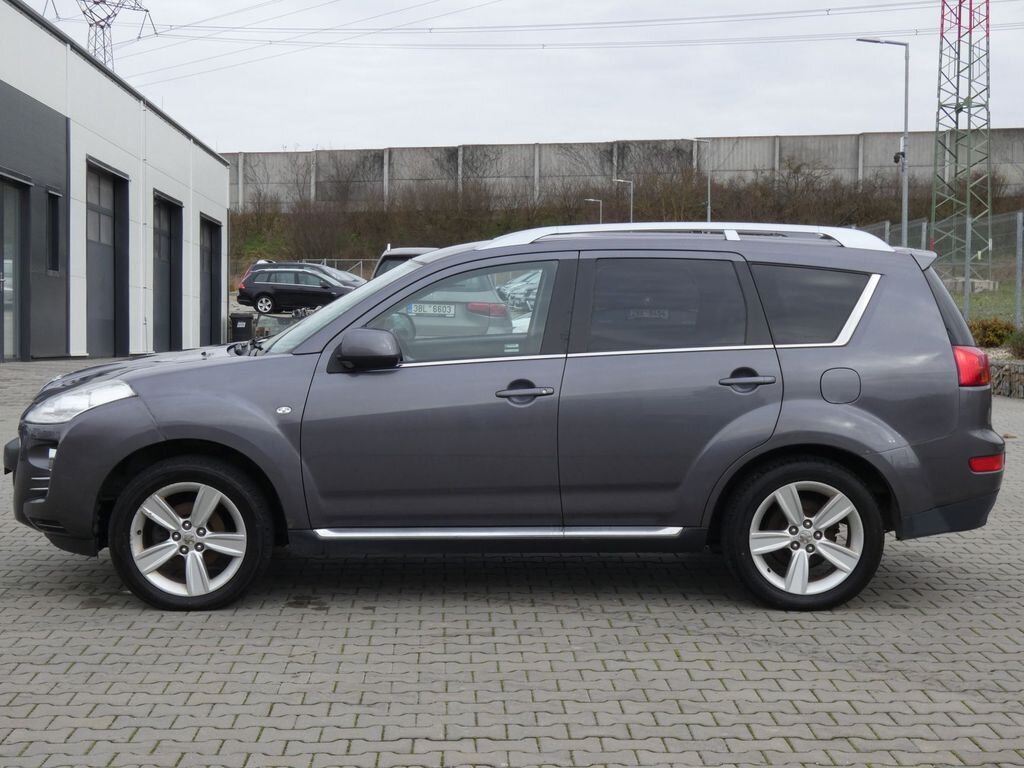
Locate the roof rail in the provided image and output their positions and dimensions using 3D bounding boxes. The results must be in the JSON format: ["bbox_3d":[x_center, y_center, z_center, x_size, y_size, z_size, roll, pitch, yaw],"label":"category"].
[{"bbox_3d":[0.771,-0.650,6.930,1.840,0.130,0.100,0,4,0],"label":"roof rail"}]

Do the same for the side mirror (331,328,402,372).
[{"bbox_3d":[-0.613,-0.142,6.650,0.280,0.185,0.230,0,5,0],"label":"side mirror"}]

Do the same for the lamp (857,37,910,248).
[{"bbox_3d":[6.735,-3.745,28.500,0.960,5.100,0.250,0,2,-2],"label":"lamp"}]

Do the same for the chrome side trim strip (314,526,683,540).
[{"bbox_3d":[-0.059,0.646,6.790,1.590,0.060,0.080,0,5,0],"label":"chrome side trim strip"}]

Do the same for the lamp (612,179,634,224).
[{"bbox_3d":[5.832,-7.662,82.000,1.080,6.100,0.220,0,2,0],"label":"lamp"}]

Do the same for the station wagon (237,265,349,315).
[{"bbox_3d":[-6.870,-3.070,53.100,4.680,1.500,1.820,0,2,0],"label":"station wagon"}]

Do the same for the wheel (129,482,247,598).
[{"bbox_3d":[-1.396,0.663,6.870,0.495,0.495,0.200,0,5,-3],"label":"wheel"}]

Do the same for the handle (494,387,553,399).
[{"bbox_3d":[0.058,0.035,6.715,0.248,0.042,0.052,0,4,1],"label":"handle"}]

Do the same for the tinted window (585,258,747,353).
[{"bbox_3d":[0.669,-0.341,6.815,0.700,0.420,0.050,0,-15,0],"label":"tinted window"}]

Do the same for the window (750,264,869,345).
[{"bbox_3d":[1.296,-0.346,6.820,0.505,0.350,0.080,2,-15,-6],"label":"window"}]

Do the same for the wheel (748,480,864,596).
[{"bbox_3d":[1.274,0.659,6.870,0.495,0.495,0.200,0,5,0],"label":"wheel"}]

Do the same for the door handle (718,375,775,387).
[{"bbox_3d":[1.009,-0.015,6.715,0.248,0.042,0.052,0,4,-1],"label":"door handle"}]

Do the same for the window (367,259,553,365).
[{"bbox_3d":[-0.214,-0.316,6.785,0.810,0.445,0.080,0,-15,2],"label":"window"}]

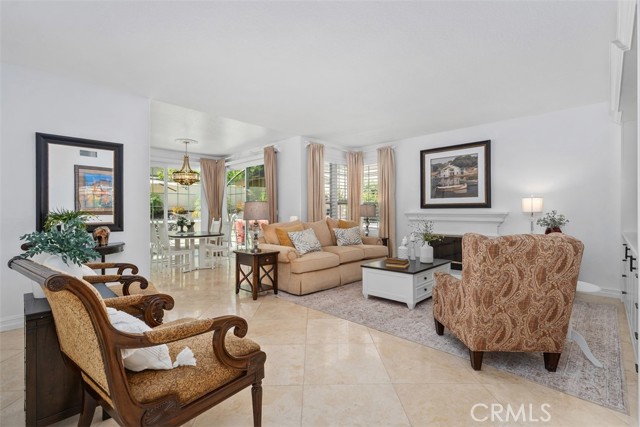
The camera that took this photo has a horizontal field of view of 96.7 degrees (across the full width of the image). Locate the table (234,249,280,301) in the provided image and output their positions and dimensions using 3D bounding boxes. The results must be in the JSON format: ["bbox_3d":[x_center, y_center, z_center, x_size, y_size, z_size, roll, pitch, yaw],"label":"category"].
[{"bbox_3d":[-0.906,0.860,4.140,0.410,0.620,0.520,0,0,-44],"label":"table"}]

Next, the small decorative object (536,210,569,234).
[{"bbox_3d":[3.360,0.140,4.120,0.350,0.370,0.350,0,0,38],"label":"small decorative object"}]

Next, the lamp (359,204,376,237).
[{"bbox_3d":[1.020,0.163,6.120,0.370,0.735,0.370,0,1,0],"label":"lamp"}]

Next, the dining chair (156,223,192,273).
[{"bbox_3d":[-2.980,0.690,5.820,0.520,1.000,0.460,0,0,-45],"label":"dining chair"}]

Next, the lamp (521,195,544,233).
[{"bbox_3d":[3.260,0.073,4.350,0.280,0.710,0.280,0,0,42],"label":"lamp"}]

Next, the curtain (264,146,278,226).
[{"bbox_3d":[-1.070,-0.165,6.260,0.370,2.630,0.130,0,0,42],"label":"curtain"}]

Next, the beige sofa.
[{"bbox_3d":[0.185,0.655,5.250,2.250,1.070,1.000,0,0,-45],"label":"beige sofa"}]

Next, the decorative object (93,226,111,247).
[{"bbox_3d":[-2.580,0.267,3.370,0.165,0.230,0.150,0,0,-44],"label":"decorative object"}]

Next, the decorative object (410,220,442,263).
[{"bbox_3d":[1.580,0.407,4.200,0.460,0.620,0.400,0,0,-44],"label":"decorative object"}]

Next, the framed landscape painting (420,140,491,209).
[{"bbox_3d":[2.500,-0.685,5.350,1.235,1.180,0.050,0,0,42],"label":"framed landscape painting"}]

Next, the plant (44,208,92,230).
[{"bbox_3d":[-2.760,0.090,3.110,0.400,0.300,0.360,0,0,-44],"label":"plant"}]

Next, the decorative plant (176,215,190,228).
[{"bbox_3d":[-2.980,0.180,6.200,0.270,0.330,0.270,0,0,-44],"label":"decorative plant"}]

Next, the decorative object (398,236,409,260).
[{"bbox_3d":[1.355,0.565,4.620,0.160,0.370,0.160,0,0,-44],"label":"decorative object"}]

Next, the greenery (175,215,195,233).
[{"bbox_3d":[-2.920,0.235,6.120,0.360,0.370,0.320,0,0,-44],"label":"greenery"}]

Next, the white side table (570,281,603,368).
[{"bbox_3d":[1.985,0.870,2.265,0.400,0.600,0.400,0,0,-44],"label":"white side table"}]

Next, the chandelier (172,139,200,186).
[{"bbox_3d":[-2.860,-1.070,6.100,0.530,1.000,0.530,0,0,-44],"label":"chandelier"}]

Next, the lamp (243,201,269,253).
[{"bbox_3d":[-0.917,0.186,4.110,0.375,0.725,0.375,0,0,0],"label":"lamp"}]

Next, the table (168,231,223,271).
[{"bbox_3d":[-2.660,0.795,6.020,1.200,0.750,1.200,0,0,-44],"label":"table"}]

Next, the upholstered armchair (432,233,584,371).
[{"bbox_3d":[1.470,0.670,2.390,0.720,1.040,0.920,0,0,-1],"label":"upholstered armchair"}]

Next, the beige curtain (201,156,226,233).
[{"bbox_3d":[-2.770,-0.100,7.400,0.620,2.580,0.140,0,0,-43],"label":"beige curtain"}]

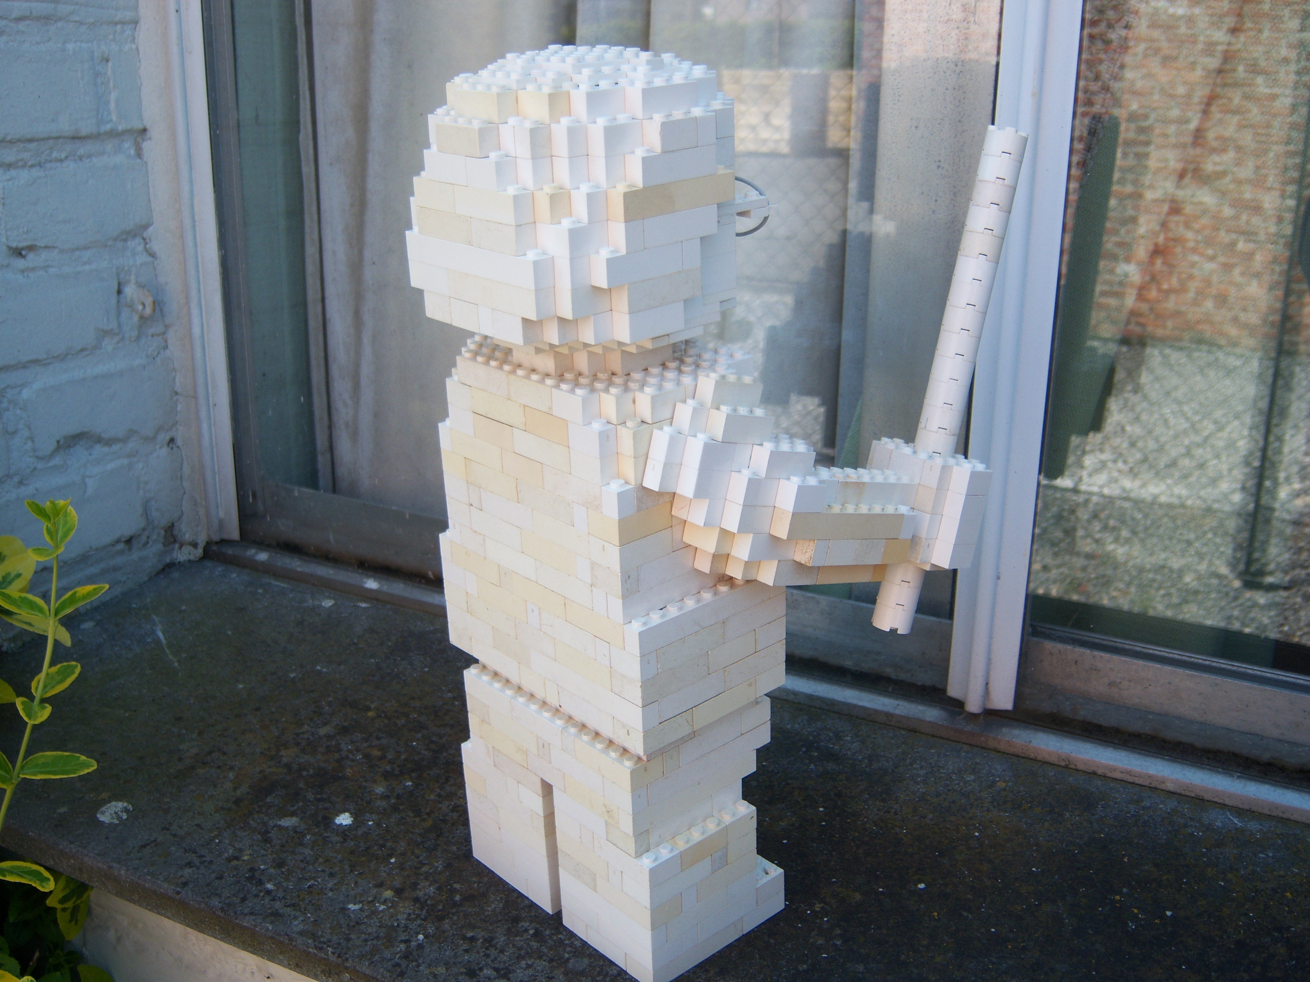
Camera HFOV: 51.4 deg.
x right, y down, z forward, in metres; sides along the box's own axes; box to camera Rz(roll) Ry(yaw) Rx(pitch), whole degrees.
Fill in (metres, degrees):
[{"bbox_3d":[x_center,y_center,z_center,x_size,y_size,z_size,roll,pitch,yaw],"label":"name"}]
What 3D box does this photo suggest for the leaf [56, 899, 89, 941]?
[{"bbox_3d":[-0.278,0.200,0.650,0.016,0.031,0.007,9,-9,-20],"label":"leaf"}]

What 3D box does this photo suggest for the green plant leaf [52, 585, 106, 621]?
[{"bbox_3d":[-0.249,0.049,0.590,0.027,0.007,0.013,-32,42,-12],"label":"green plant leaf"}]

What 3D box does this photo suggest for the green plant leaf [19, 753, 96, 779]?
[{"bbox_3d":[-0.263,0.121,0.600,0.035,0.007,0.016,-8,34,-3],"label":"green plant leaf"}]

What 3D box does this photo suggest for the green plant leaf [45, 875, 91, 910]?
[{"bbox_3d":[-0.274,0.186,0.645,0.032,0.007,0.017,-36,45,-28],"label":"green plant leaf"}]

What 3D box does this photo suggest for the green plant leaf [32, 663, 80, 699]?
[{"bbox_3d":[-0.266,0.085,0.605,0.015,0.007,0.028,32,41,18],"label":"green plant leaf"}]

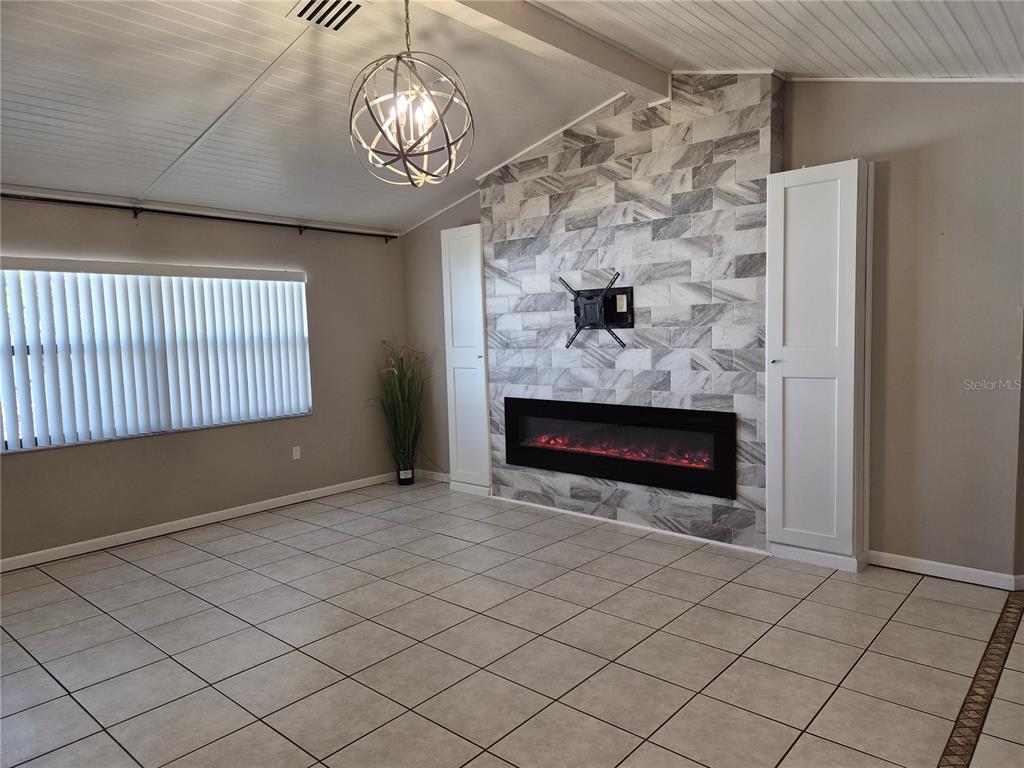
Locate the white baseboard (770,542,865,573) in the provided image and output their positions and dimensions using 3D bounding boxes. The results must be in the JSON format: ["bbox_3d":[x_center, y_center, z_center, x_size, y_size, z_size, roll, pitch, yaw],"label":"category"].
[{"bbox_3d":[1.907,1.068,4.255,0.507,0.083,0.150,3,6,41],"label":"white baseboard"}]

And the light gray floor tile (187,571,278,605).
[{"bbox_3d":[-1.637,1.200,4.031,0.402,0.010,0.402,3,6,41],"label":"light gray floor tile"}]

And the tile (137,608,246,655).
[{"bbox_3d":[-1.596,1.242,3.425,0.402,0.010,0.402,2,6,41],"label":"tile"}]

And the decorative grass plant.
[{"bbox_3d":[-1.037,0.283,6.577,0.470,1.380,0.420,-2,5,-9],"label":"decorative grass plant"}]

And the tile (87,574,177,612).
[{"bbox_3d":[-2.209,1.216,3.954,0.402,0.010,0.402,2,6,41],"label":"tile"}]

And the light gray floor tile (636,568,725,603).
[{"bbox_3d":[0.965,1.146,3.879,0.401,0.012,0.401,3,6,41],"label":"light gray floor tile"}]

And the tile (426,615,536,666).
[{"bbox_3d":[-0.148,1.225,3.270,0.402,0.010,0.402,3,6,41],"label":"tile"}]

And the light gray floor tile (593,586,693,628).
[{"bbox_3d":[0.699,1.193,3.622,0.406,0.010,0.406,3,6,41],"label":"light gray floor tile"}]

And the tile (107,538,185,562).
[{"bbox_3d":[-2.578,1.171,4.837,0.406,0.010,0.406,3,6,41],"label":"tile"}]

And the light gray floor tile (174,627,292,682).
[{"bbox_3d":[-1.316,1.281,3.229,0.409,0.010,0.409,3,6,41],"label":"light gray floor tile"}]

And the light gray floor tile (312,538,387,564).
[{"bbox_3d":[-1.099,1.138,4.645,0.402,0.010,0.402,3,6,41],"label":"light gray floor tile"}]

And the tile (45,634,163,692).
[{"bbox_3d":[-1.863,1.275,3.134,0.401,0.012,0.401,3,6,41],"label":"tile"}]

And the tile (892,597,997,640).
[{"bbox_3d":[2.145,1.157,3.379,0.397,0.012,0.401,3,6,41],"label":"tile"}]

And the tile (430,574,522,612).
[{"bbox_3d":[-0.184,1.200,3.882,0.409,0.010,0.409,3,6,41],"label":"tile"}]

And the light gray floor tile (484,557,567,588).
[{"bbox_3d":[0.085,1.163,4.176,0.406,0.010,0.406,3,6,41],"label":"light gray floor tile"}]

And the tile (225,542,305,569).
[{"bbox_3d":[-1.667,1.155,4.579,0.401,0.012,0.401,3,6,41],"label":"tile"}]

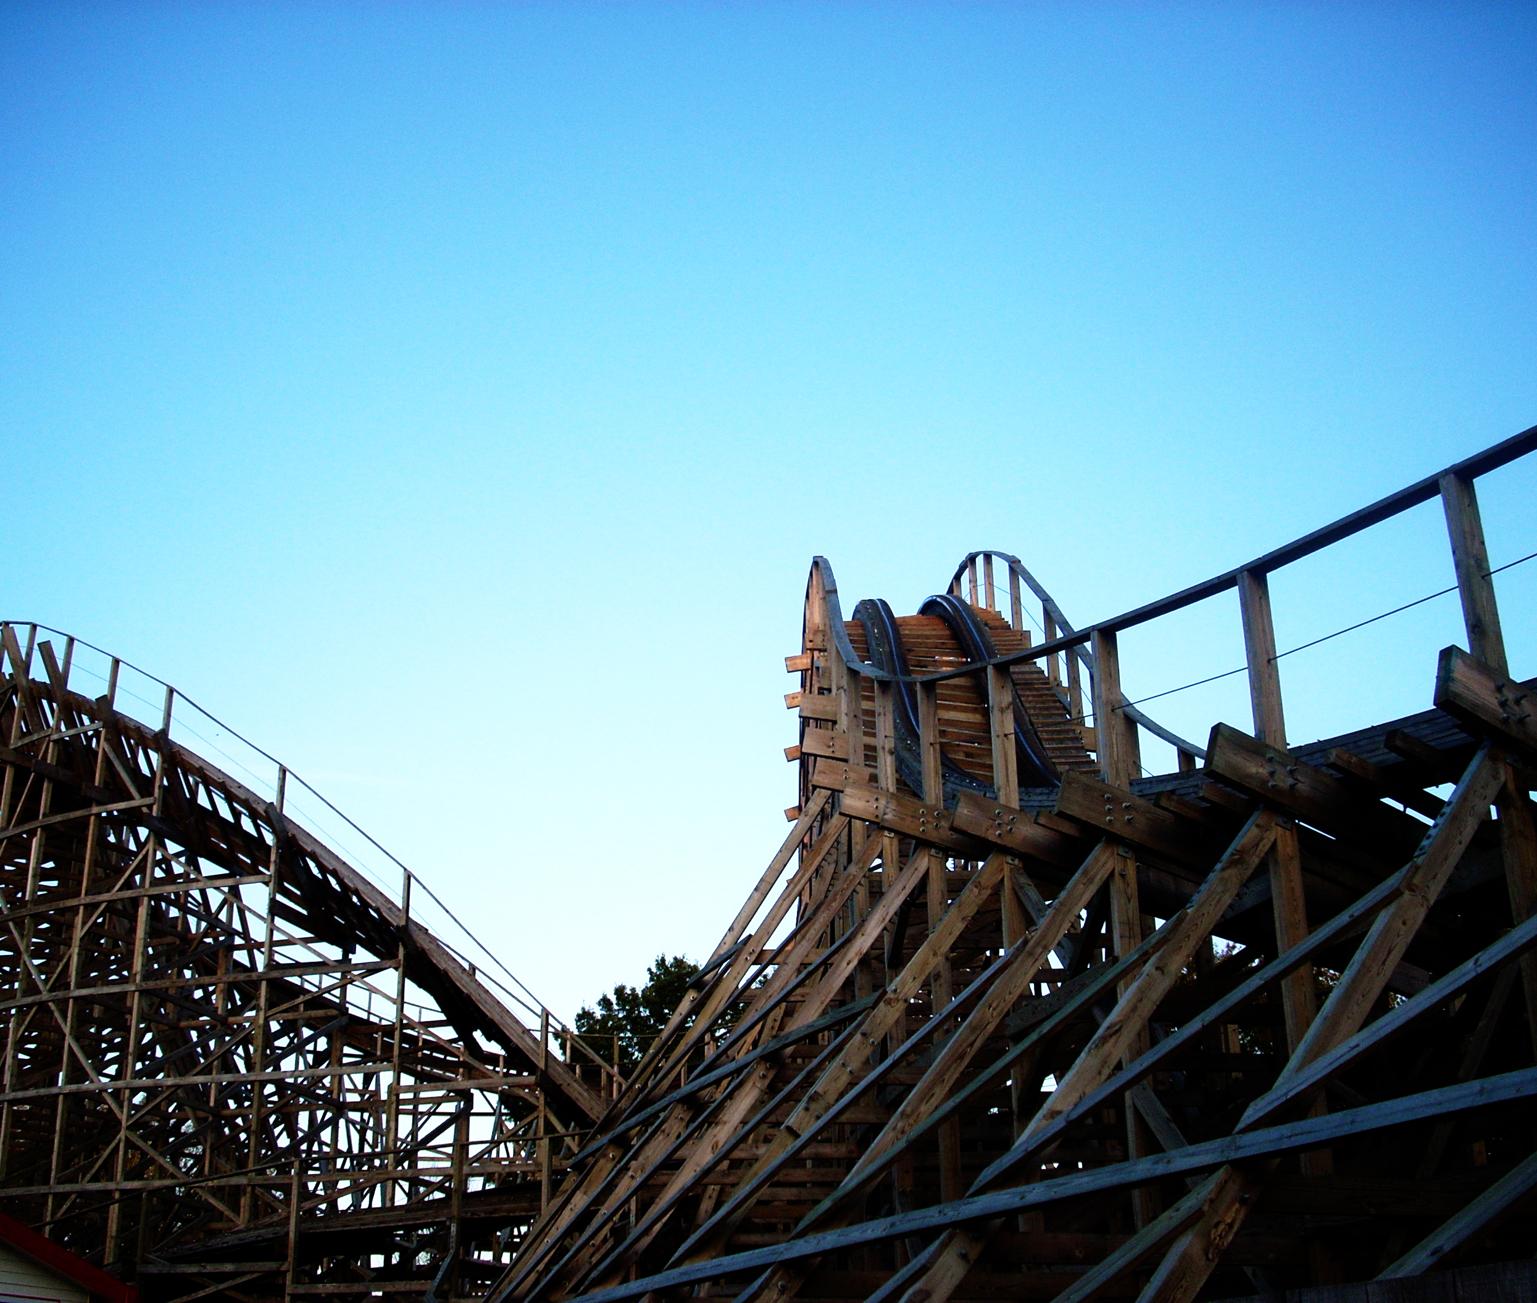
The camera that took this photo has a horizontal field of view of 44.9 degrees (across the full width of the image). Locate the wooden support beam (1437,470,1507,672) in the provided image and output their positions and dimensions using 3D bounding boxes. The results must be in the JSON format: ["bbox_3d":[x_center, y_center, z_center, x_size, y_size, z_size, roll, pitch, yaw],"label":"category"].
[{"bbox_3d":[3.522,-0.333,9.255,0.140,1.160,0.092,10,-24,-27],"label":"wooden support beam"}]

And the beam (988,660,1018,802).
[{"bbox_3d":[1.685,0.656,13.280,0.140,1.160,0.092,5,-22,-15],"label":"beam"}]

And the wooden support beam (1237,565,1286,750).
[{"bbox_3d":[2.890,0.102,10.852,0.140,1.160,0.092,8,-23,-20],"label":"wooden support beam"}]

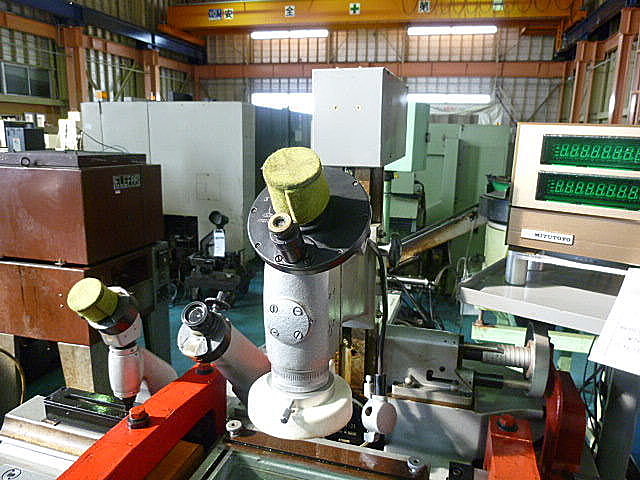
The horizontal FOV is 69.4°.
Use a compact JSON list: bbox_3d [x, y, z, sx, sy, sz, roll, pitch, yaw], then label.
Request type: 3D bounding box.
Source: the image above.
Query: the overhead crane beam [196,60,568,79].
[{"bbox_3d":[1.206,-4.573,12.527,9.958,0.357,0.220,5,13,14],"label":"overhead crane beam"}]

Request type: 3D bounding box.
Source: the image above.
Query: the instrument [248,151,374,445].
[{"bbox_3d":[-0.017,0.058,0.658,0.163,0.378,0.190,5,13,16],"label":"instrument"}]

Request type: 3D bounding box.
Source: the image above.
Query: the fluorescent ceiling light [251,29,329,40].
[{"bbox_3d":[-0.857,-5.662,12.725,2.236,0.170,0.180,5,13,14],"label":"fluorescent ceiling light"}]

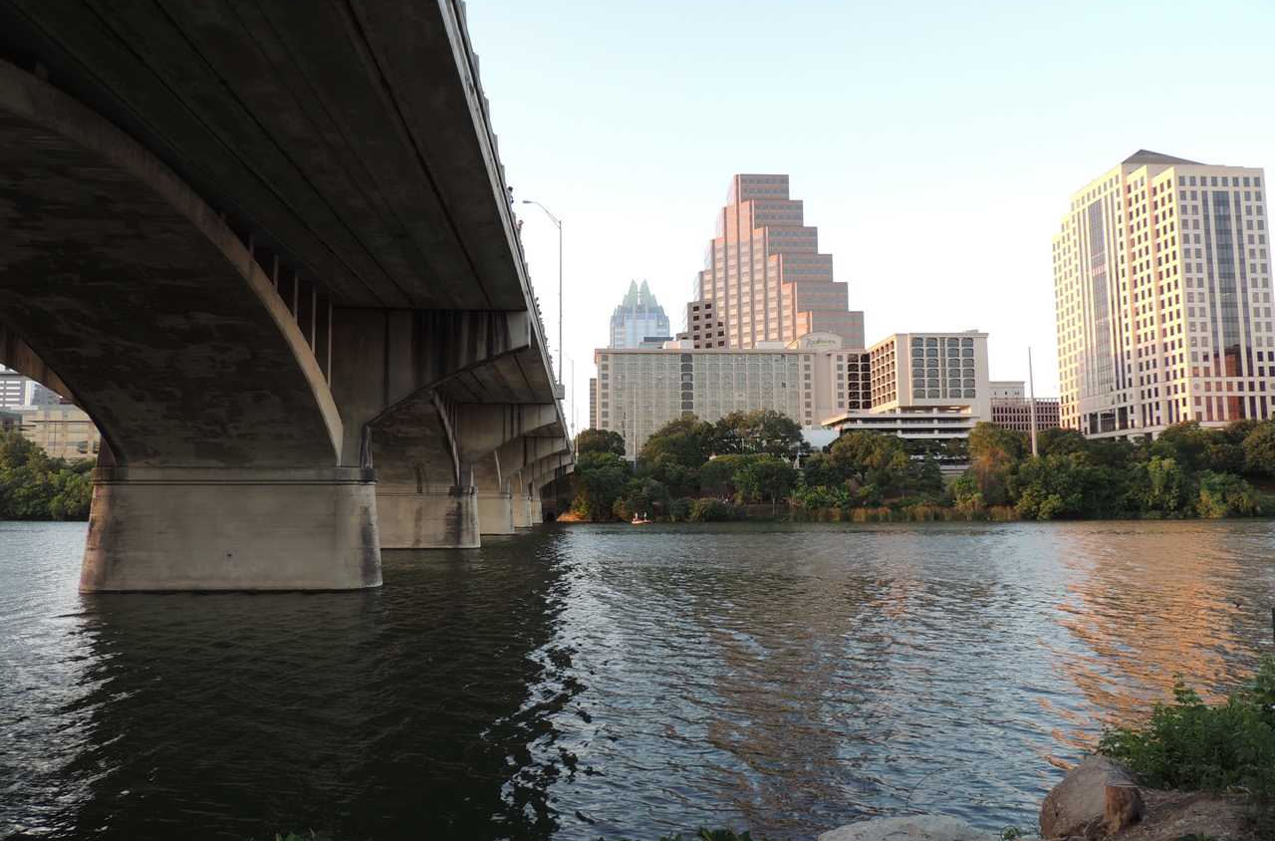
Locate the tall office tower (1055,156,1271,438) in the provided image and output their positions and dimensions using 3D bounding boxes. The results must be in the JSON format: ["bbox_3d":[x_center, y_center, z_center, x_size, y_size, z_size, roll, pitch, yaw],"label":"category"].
[{"bbox_3d":[148.327,-33.348,254.331,30.500,93.000,59.000,0,-6,-3],"label":"tall office tower"}]

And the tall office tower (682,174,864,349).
[{"bbox_3d":[47.730,-34.391,340.037,85.000,116.500,28.000,-5,-7,41],"label":"tall office tower"}]

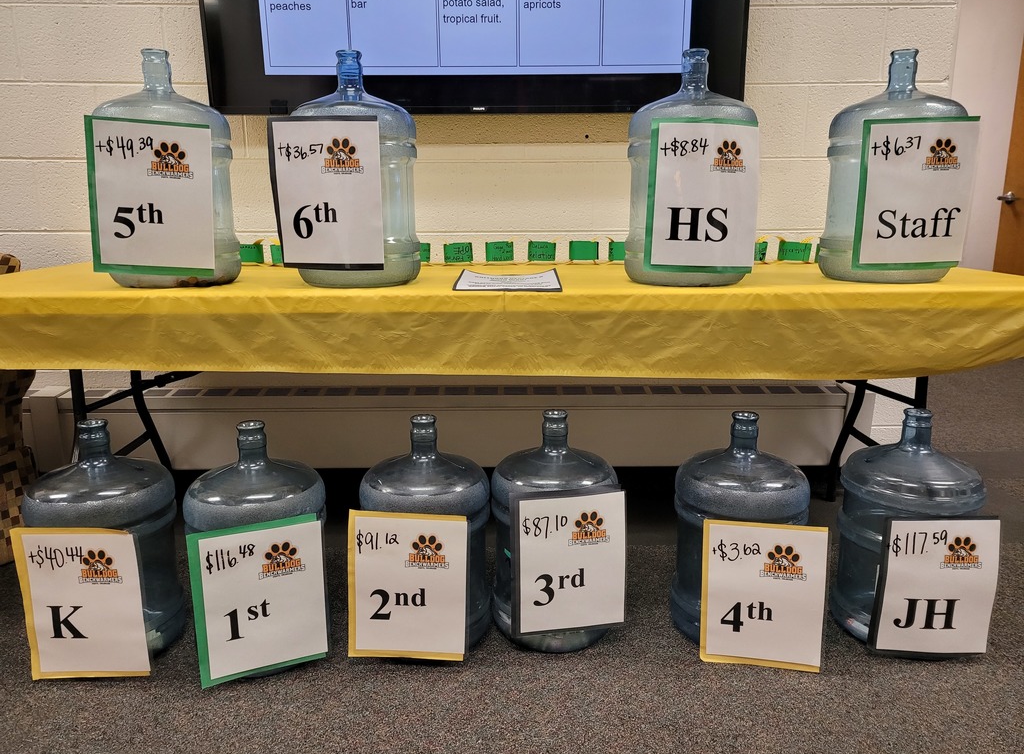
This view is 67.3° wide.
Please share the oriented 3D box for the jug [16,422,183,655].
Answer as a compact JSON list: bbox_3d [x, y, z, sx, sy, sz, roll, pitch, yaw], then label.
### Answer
[{"bbox_3d":[-0.828,0.329,1.571,0.273,0.486,0.273,1,13,3],"label":"jug"}]

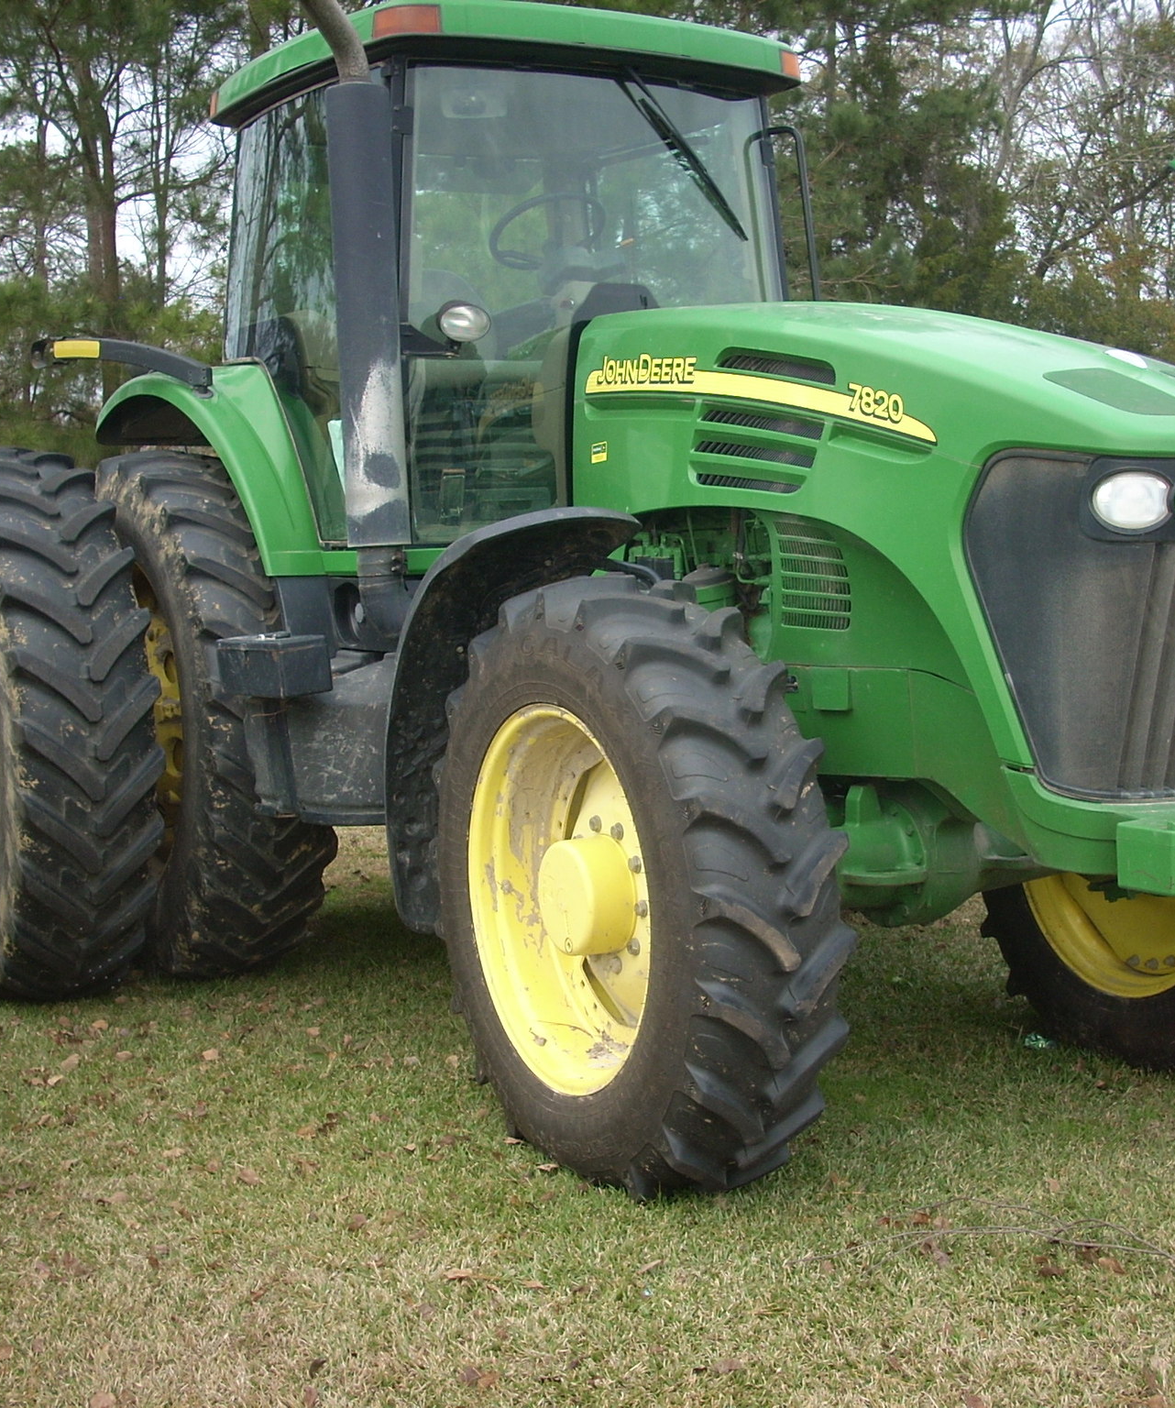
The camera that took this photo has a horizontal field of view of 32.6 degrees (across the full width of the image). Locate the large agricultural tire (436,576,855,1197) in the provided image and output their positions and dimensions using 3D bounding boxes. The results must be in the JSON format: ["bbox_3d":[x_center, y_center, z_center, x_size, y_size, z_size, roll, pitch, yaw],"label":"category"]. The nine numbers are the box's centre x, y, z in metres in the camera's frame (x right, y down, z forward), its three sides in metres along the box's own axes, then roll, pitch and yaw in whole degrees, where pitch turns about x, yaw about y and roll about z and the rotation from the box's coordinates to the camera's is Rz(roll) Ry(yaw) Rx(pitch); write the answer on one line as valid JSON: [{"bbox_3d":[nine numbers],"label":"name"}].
[{"bbox_3d":[0.070,0.423,4.773,0.390,1.460,1.490,-4,7,-28],"label":"large agricultural tire"}]

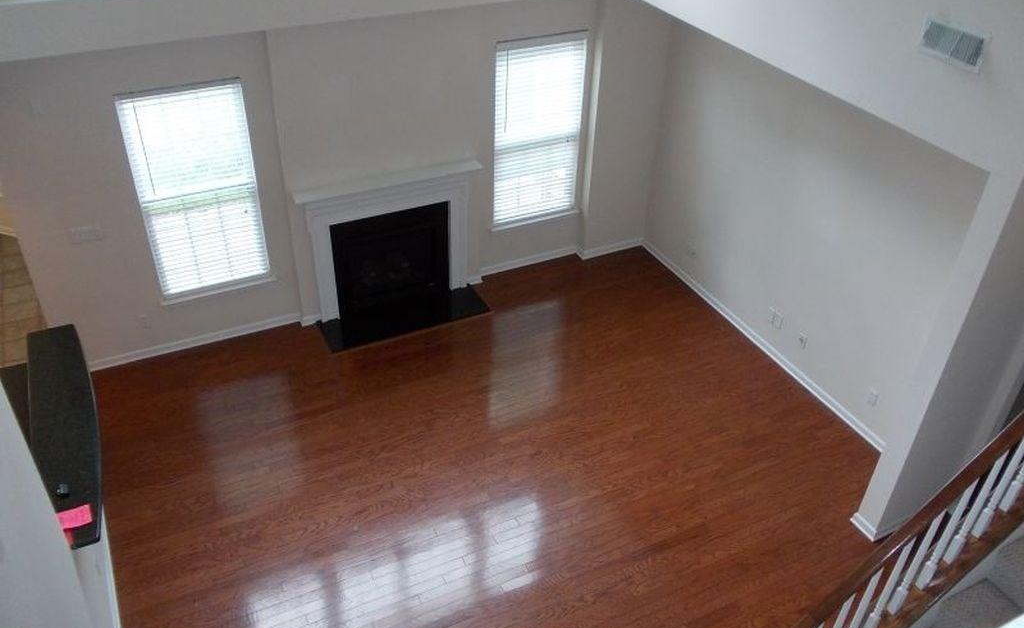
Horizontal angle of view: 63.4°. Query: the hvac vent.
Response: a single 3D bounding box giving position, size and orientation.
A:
[{"bbox_3d":[2.332,-1.429,4.380,0.021,0.184,0.400,-15,39,-21],"label":"hvac vent"}]

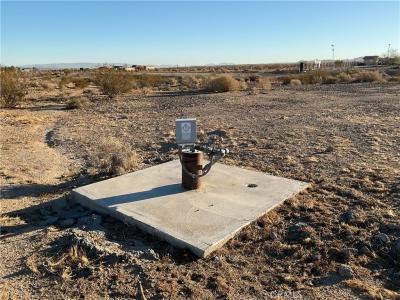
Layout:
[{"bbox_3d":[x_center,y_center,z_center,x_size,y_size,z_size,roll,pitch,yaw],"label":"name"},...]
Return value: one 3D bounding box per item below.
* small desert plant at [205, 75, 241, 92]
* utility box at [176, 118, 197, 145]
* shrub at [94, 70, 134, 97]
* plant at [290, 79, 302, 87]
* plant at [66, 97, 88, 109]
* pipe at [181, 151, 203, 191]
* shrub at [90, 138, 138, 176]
[{"bbox_3d":[1.254,-3.707,18.728,2.008,0.890,1.807,0,14,0],"label":"small desert plant"},{"bbox_3d":[-0.142,-0.199,3.630,0.209,0.257,0.120,1,14,3],"label":"utility box"},{"bbox_3d":[-4.148,-3.252,16.298,1.899,1.196,1.709,0,14,0],"label":"shrub"},{"bbox_3d":[6.835,-4.756,23.740,0.830,0.475,0.747,0,14,0],"label":"plant"},{"bbox_3d":[-4.252,-1.653,11.641,0.728,0.372,0.655,0,14,0],"label":"plant"},{"bbox_3d":[-0.087,0.221,3.736,0.212,0.404,0.212,0,14,0],"label":"pipe"},{"bbox_3d":[-1.159,0.081,4.561,0.636,0.472,0.573,0,14,0],"label":"shrub"}]

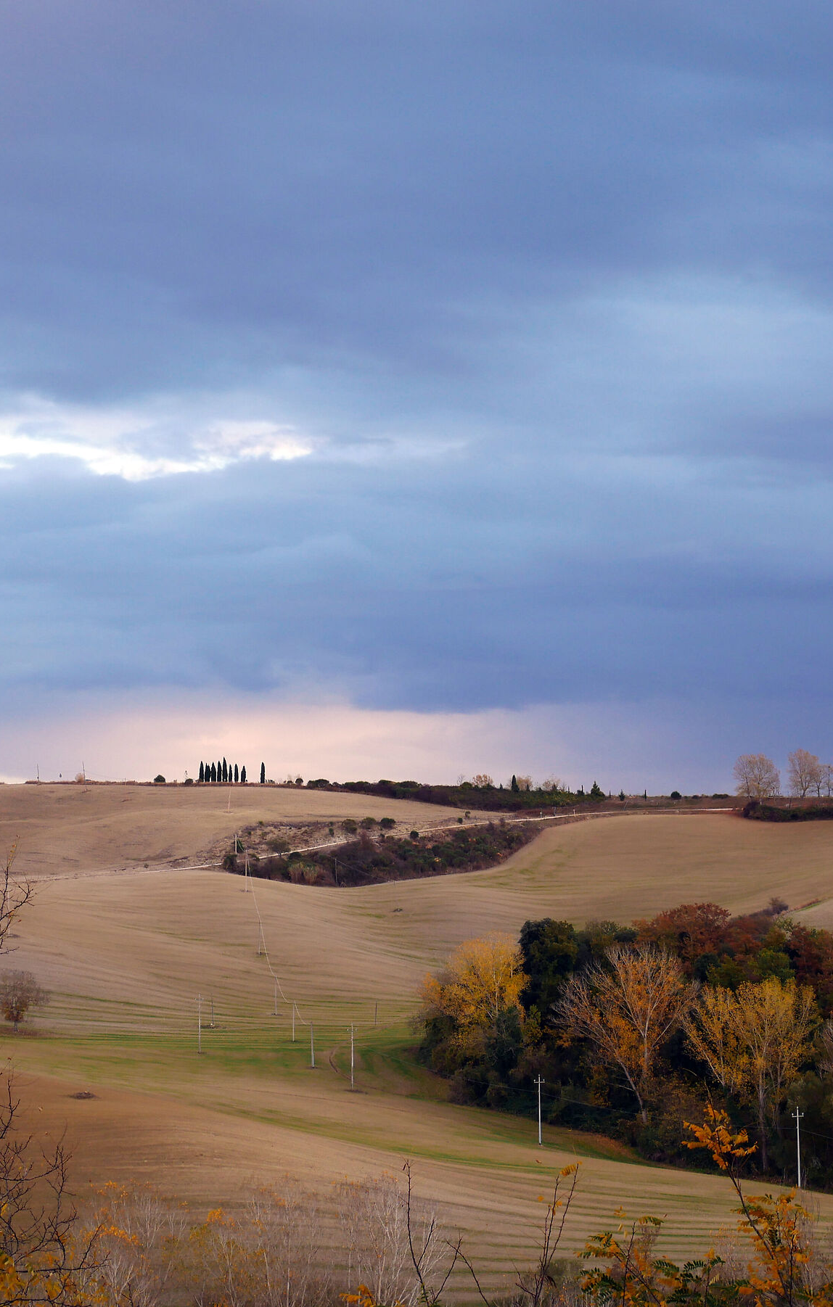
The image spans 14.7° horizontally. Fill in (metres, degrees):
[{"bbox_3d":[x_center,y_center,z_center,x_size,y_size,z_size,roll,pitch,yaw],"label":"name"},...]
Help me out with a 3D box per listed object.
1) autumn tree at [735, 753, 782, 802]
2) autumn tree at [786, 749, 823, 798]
[{"bbox_3d":[98.598,35.845,930.000,13.749,13.552,12.500,0,-3,6],"label":"autumn tree"},{"bbox_3d":[112.150,35.059,930.000,10.500,14.338,10.500,0,-3,7],"label":"autumn tree"}]

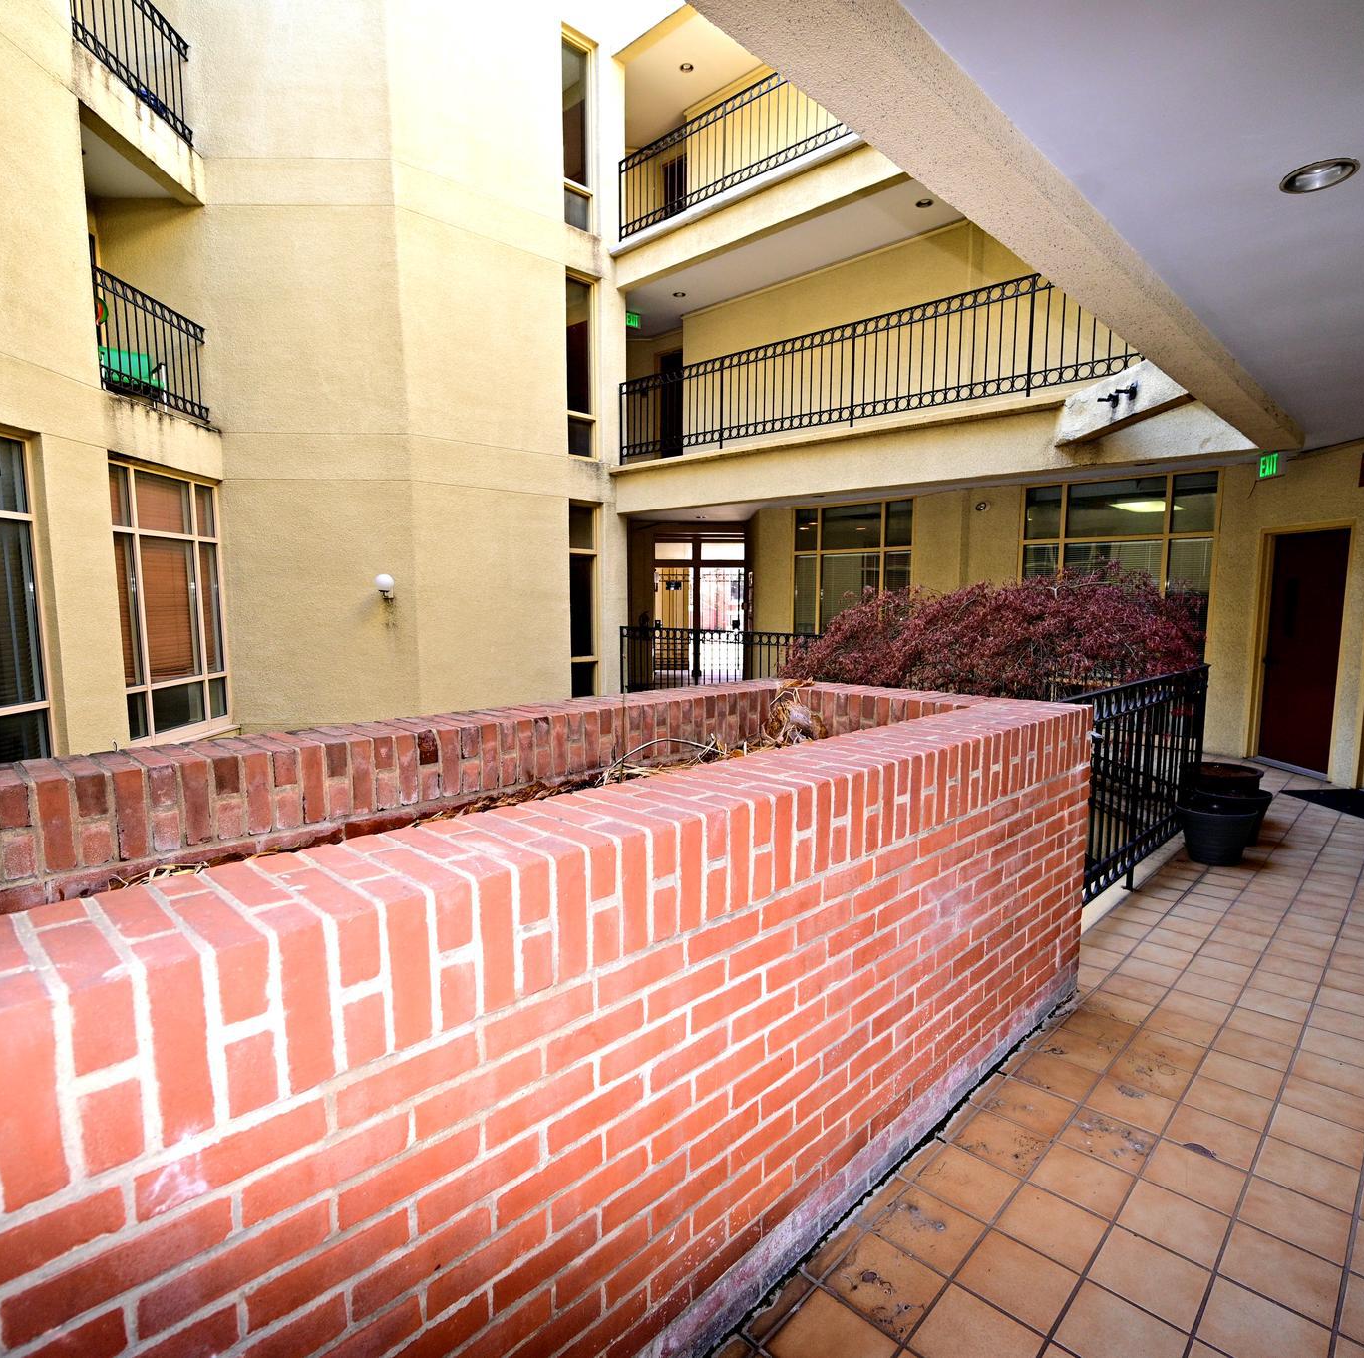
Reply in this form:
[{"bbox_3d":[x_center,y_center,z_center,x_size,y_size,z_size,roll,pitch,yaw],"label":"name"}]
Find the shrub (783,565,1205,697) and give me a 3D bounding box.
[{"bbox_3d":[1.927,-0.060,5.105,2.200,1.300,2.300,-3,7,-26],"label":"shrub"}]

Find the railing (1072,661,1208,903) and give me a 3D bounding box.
[{"bbox_3d":[2.332,0.553,4.059,0.060,1.080,2.700,6,9,44],"label":"railing"}]

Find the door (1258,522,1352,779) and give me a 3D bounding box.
[{"bbox_3d":[5.434,-0.250,6.871,0.060,2.040,0.910,0,7,-2],"label":"door"}]

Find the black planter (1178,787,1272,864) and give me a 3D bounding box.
[{"bbox_3d":[3.117,0.883,4.612,0.400,0.310,0.410,6,9,44],"label":"black planter"}]

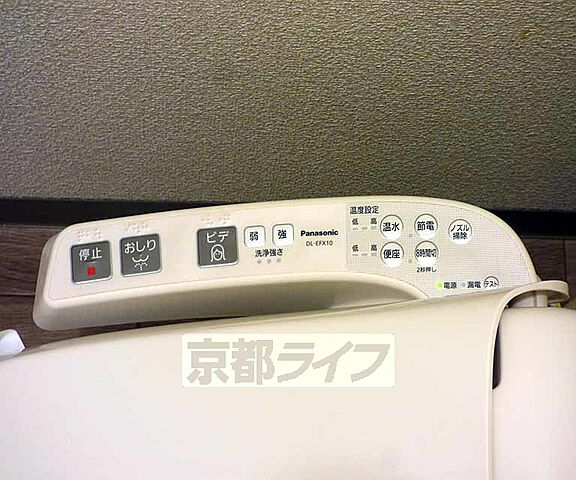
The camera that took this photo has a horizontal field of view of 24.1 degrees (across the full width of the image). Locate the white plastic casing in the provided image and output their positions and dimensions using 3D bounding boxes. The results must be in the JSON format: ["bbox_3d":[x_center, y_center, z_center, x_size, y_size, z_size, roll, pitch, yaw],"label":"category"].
[{"bbox_3d":[-0.004,0.018,0.849,0.312,0.050,0.078,-2,66,-1],"label":"white plastic casing"}]

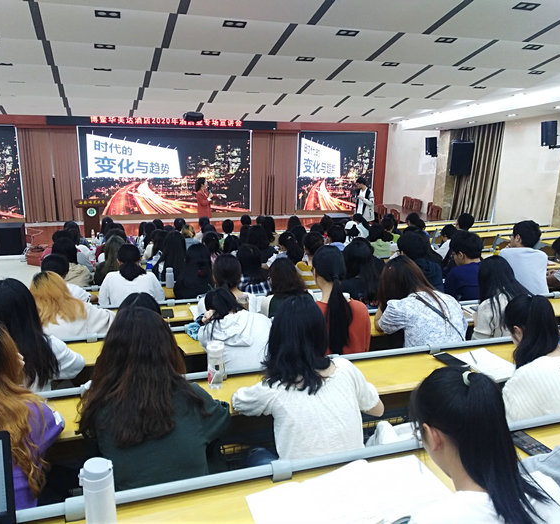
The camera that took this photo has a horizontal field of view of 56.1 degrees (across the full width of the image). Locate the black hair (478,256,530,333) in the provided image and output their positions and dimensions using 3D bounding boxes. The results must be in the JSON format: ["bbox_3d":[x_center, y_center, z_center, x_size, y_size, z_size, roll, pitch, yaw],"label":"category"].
[{"bbox_3d":[1.347,0.194,3.152,0.250,0.440,0.290,-3,16,-17],"label":"black hair"}]

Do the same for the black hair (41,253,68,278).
[{"bbox_3d":[-1.710,0.027,3.990,0.190,0.200,0.220,-3,16,-17],"label":"black hair"}]

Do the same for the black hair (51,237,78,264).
[{"bbox_3d":[-1.882,-0.101,4.598,0.210,0.250,0.220,-3,15,-17],"label":"black hair"}]

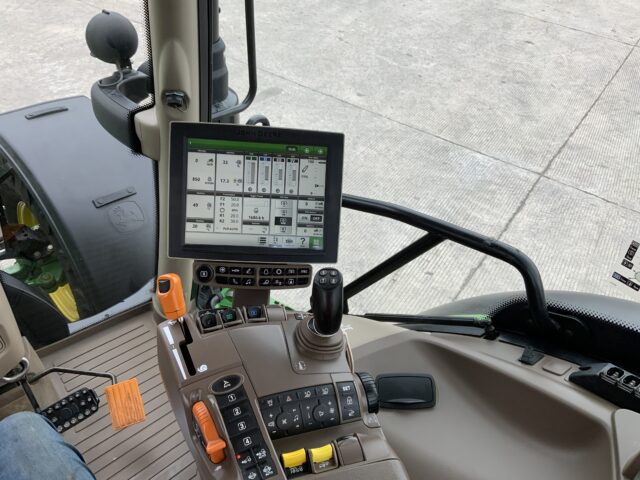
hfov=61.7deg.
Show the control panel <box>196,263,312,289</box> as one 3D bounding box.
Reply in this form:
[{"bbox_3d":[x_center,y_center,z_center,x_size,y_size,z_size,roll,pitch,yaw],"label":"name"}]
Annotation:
[{"bbox_3d":[-0.105,0.055,0.853,0.182,0.041,0.030,2,4,-6],"label":"control panel"}]

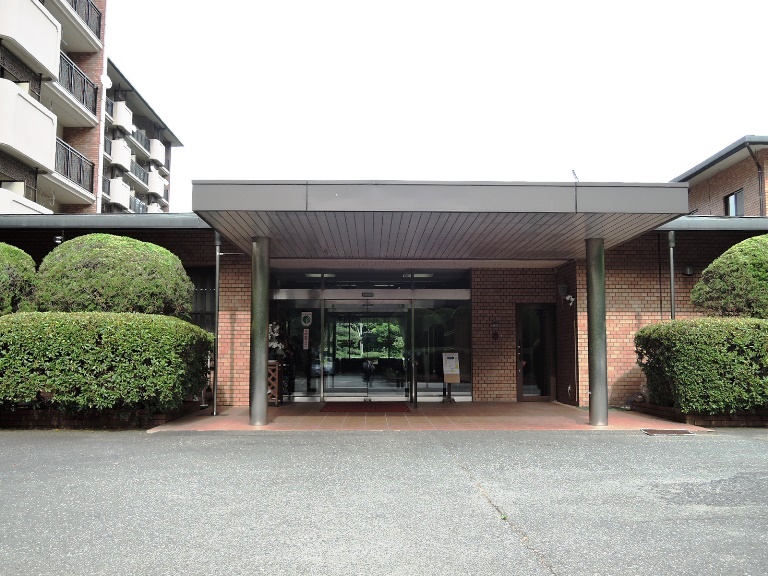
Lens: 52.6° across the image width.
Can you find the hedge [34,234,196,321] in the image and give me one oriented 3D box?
[{"bbox_3d":[-4.451,-0.142,12.847,2.576,1.500,2.266,0,-5,-1],"label":"hedge"}]

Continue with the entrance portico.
[{"bbox_3d":[0.678,0.479,12.068,6.197,3.196,5.047,0,-5,-1],"label":"entrance portico"}]

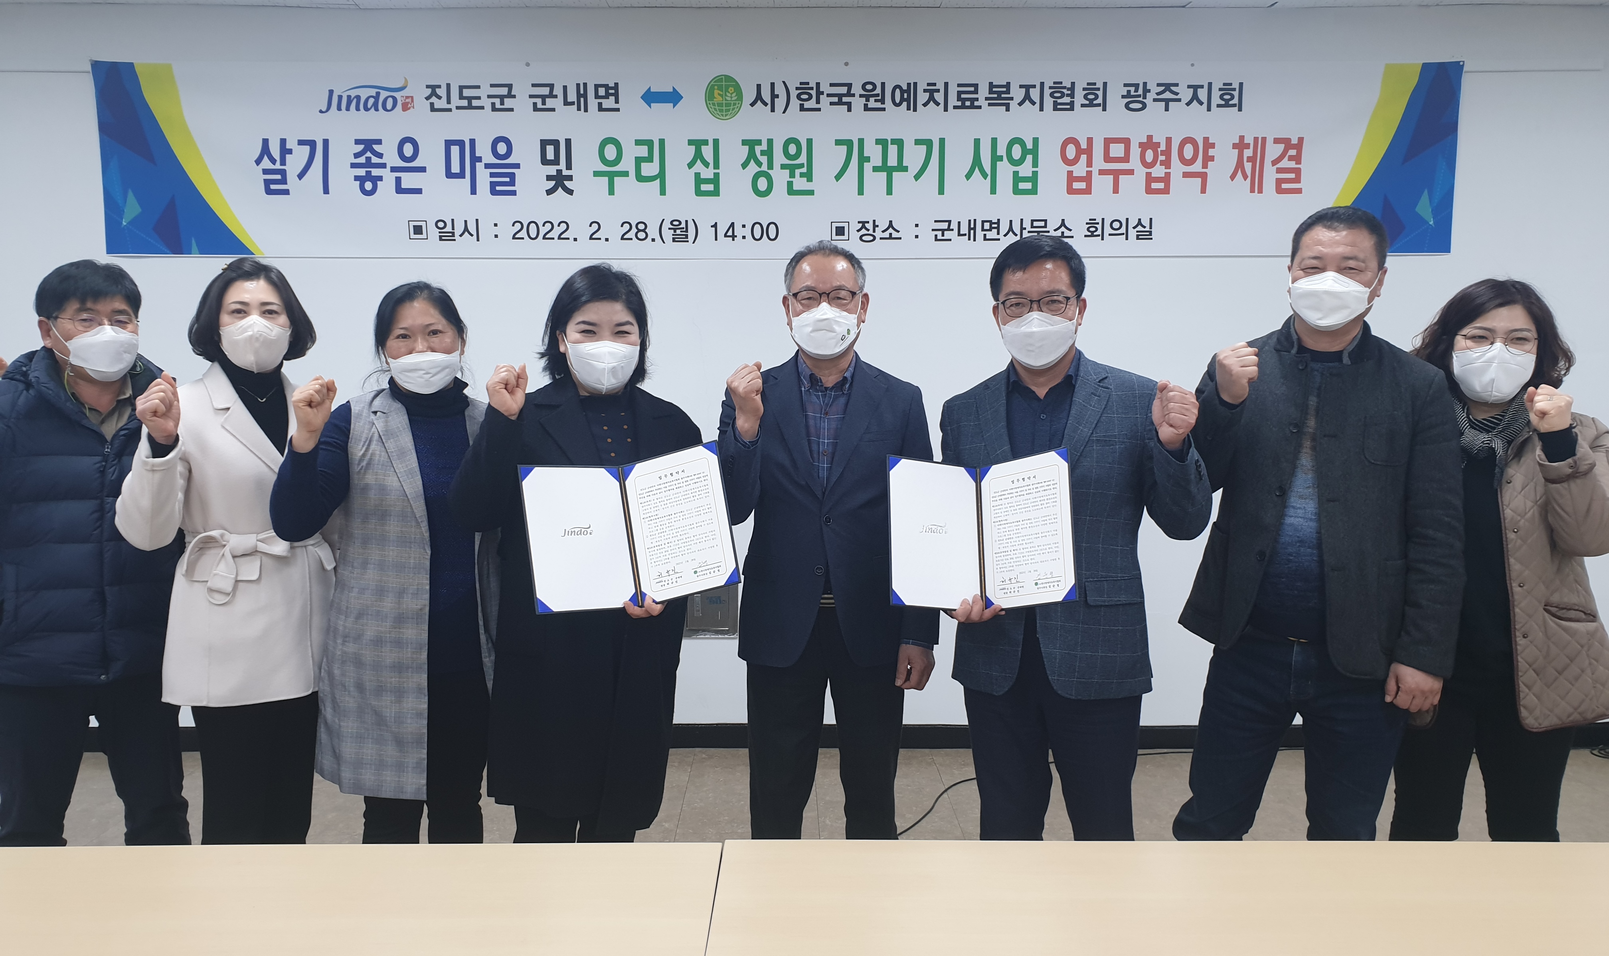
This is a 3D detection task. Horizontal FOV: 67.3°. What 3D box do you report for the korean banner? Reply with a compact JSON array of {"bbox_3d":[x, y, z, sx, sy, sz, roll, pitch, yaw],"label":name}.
[{"bbox_3d":[-0.100,-1.159,4.403,4.950,0.700,0.020,0,5,-1],"label":"korean banner"}]

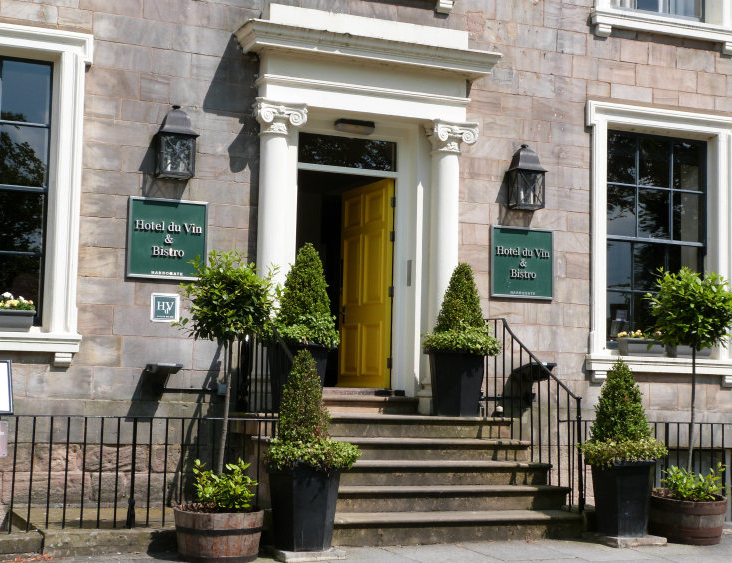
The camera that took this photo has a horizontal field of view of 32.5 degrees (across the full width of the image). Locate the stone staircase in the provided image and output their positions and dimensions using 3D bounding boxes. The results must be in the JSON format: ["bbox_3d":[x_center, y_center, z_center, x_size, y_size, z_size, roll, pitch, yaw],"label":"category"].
[{"bbox_3d":[0.240,1.487,10.581,2.369,1.164,2.266,3,-6,-21],"label":"stone staircase"}]

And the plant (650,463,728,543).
[{"bbox_3d":[2.631,1.802,10.257,0.643,0.628,0.643,3,-6,-22],"label":"plant"}]

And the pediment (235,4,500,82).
[{"bbox_3d":[0.071,-2.281,11.950,2.534,0.421,0.495,3,-6,-22],"label":"pediment"}]

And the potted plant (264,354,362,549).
[{"bbox_3d":[-0.379,1.184,8.917,0.667,1.387,0.667,3,-6,-21],"label":"potted plant"}]

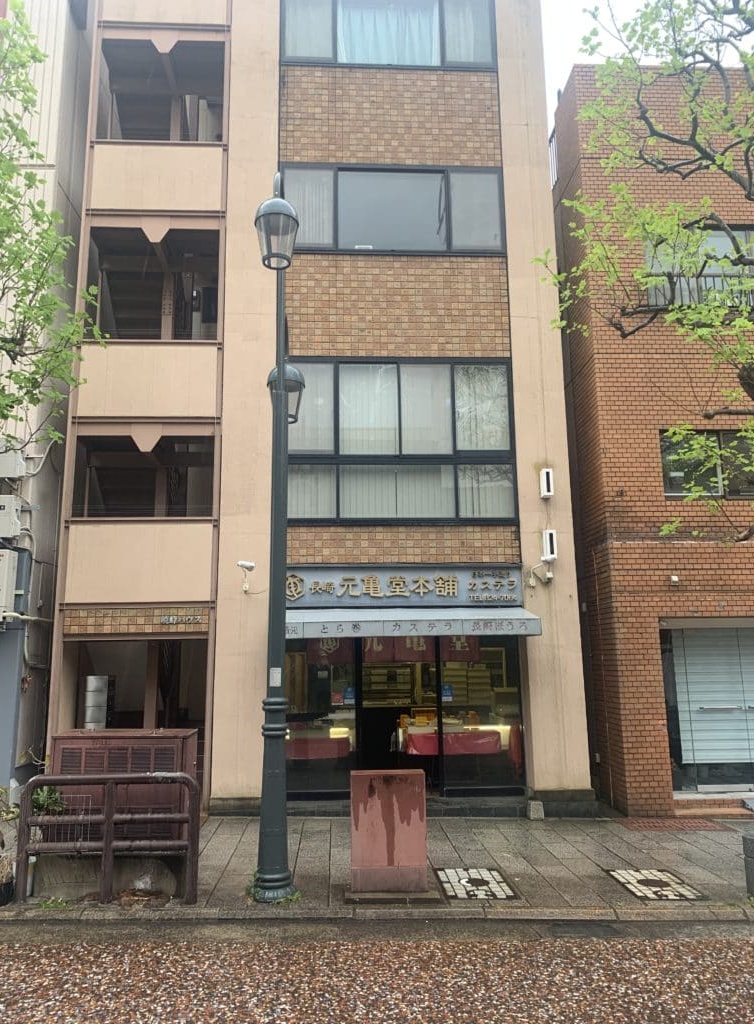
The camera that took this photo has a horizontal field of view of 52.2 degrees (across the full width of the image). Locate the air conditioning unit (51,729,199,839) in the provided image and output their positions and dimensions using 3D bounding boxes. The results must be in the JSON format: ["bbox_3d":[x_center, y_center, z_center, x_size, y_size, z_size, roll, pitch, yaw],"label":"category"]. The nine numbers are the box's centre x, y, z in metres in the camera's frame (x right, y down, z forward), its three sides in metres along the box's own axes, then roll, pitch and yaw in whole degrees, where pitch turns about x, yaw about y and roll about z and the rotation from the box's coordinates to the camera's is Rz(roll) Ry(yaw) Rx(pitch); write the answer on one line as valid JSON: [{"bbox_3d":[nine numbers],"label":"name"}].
[{"bbox_3d":[-2.225,2.447,6.834,1.130,0.920,0.640,0,-11,-3],"label":"air conditioning unit"}]

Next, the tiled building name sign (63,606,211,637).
[{"bbox_3d":[-2.960,1.351,9.515,1.759,0.320,0.100,0,-11,-3],"label":"tiled building name sign"}]

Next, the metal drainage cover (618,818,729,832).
[{"bbox_3d":[3.604,3.810,9.310,1.200,0.050,0.680,2,-10,-3],"label":"metal drainage cover"}]

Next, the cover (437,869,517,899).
[{"bbox_3d":[0.854,3.284,6.755,0.580,0.040,0.900,2,-10,-3],"label":"cover"}]

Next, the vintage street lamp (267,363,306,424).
[{"bbox_3d":[-0.946,-1.245,8.032,0.390,0.610,0.390,0,-11,-3],"label":"vintage street lamp"}]

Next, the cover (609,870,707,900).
[{"bbox_3d":[2.494,3.334,6.848,0.580,0.040,0.900,2,-10,-3],"label":"cover"}]

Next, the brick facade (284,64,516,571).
[{"bbox_3d":[0.252,-2.906,10.737,3.175,7.366,0.200,0,-11,-3],"label":"brick facade"}]

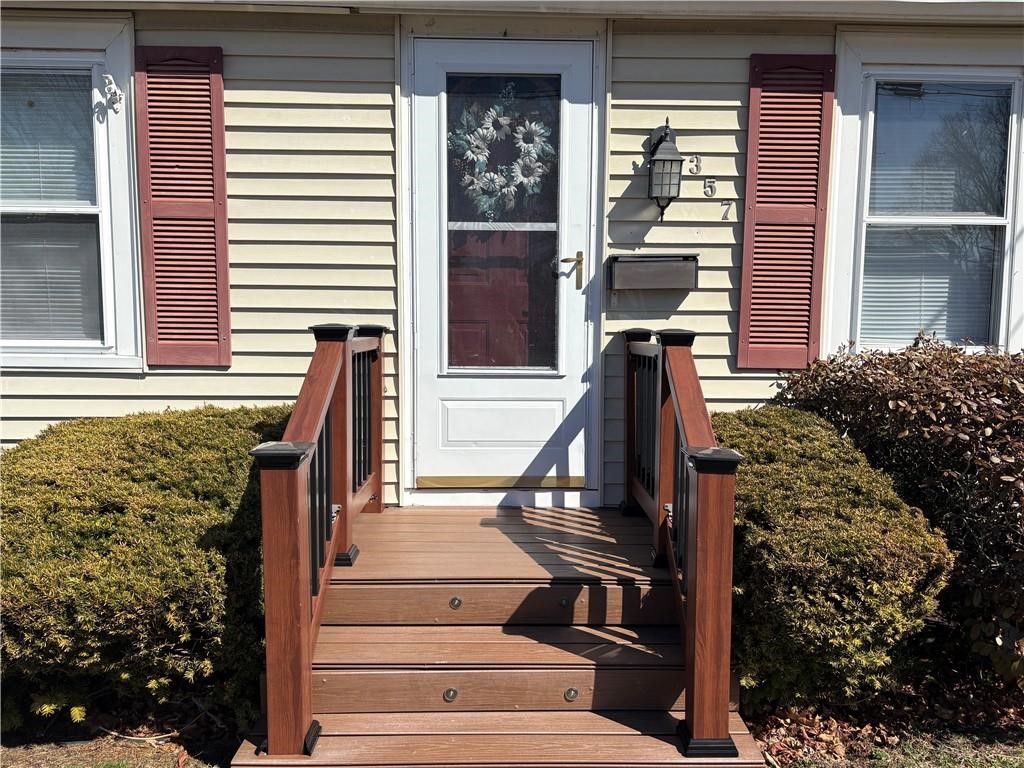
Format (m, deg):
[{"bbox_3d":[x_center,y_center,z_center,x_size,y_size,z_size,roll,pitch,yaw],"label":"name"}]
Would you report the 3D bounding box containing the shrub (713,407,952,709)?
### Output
[{"bbox_3d":[1.103,0.631,3.007,0.920,1.030,0.920,0,6,-1],"label":"shrub"}]

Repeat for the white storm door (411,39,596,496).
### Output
[{"bbox_3d":[-0.041,-0.516,3.526,0.830,2.050,0.070,0,6,-1],"label":"white storm door"}]

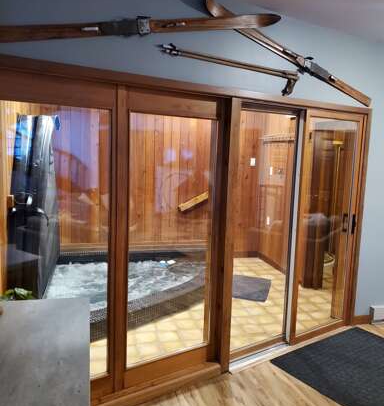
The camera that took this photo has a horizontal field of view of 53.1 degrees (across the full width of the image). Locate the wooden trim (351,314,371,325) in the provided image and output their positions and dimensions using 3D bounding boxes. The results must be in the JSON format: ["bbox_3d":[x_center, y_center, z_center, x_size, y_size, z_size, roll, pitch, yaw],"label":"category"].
[{"bbox_3d":[1.671,1.162,3.810,0.205,0.088,0.020,0,7,-11],"label":"wooden trim"}]

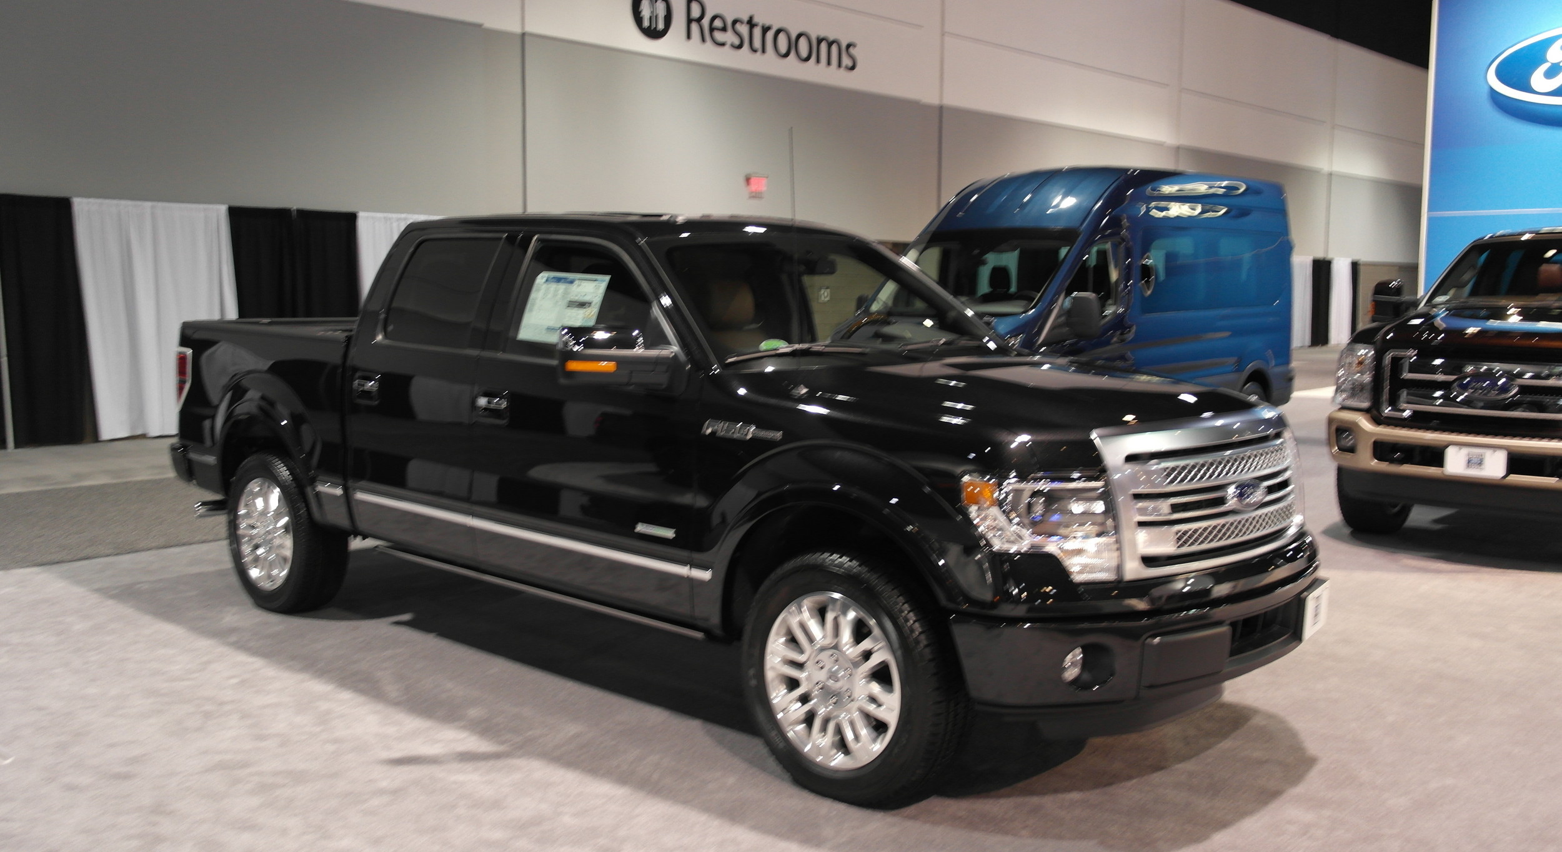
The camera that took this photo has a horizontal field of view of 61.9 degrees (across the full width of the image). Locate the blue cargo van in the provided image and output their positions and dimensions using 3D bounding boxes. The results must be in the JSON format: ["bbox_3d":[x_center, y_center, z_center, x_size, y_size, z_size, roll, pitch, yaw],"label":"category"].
[{"bbox_3d":[2.752,-1.056,12.367,2.120,2.750,5.900,6,8,43],"label":"blue cargo van"}]

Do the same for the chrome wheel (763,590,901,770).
[{"bbox_3d":[0.205,0.773,4.030,0.555,0.555,0.200,5,8,42],"label":"chrome wheel"}]

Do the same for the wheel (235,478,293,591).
[{"bbox_3d":[-2.470,0.521,6.420,0.555,0.555,0.200,5,8,42],"label":"wheel"}]

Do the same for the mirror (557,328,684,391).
[{"bbox_3d":[-0.531,-0.219,4.303,0.250,0.210,0.310,5,8,42],"label":"mirror"}]

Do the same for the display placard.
[{"bbox_3d":[-0.820,-0.441,4.899,0.440,0.282,0.010,9,-8,42],"label":"display placard"}]

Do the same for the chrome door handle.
[{"bbox_3d":[-1.777,-0.157,5.606,0.220,0.115,0.060,5,8,42],"label":"chrome door handle"}]

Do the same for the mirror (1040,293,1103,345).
[{"bbox_3d":[2.310,-0.850,10.311,0.330,0.420,0.240,6,8,43],"label":"mirror"}]

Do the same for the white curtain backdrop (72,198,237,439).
[{"bbox_3d":[-6.484,-1.115,13.600,0.120,2.460,1.620,6,8,44],"label":"white curtain backdrop"}]

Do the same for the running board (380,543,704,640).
[{"bbox_3d":[-1.010,0.629,5.212,2.150,0.055,0.150,7,9,42],"label":"running board"}]

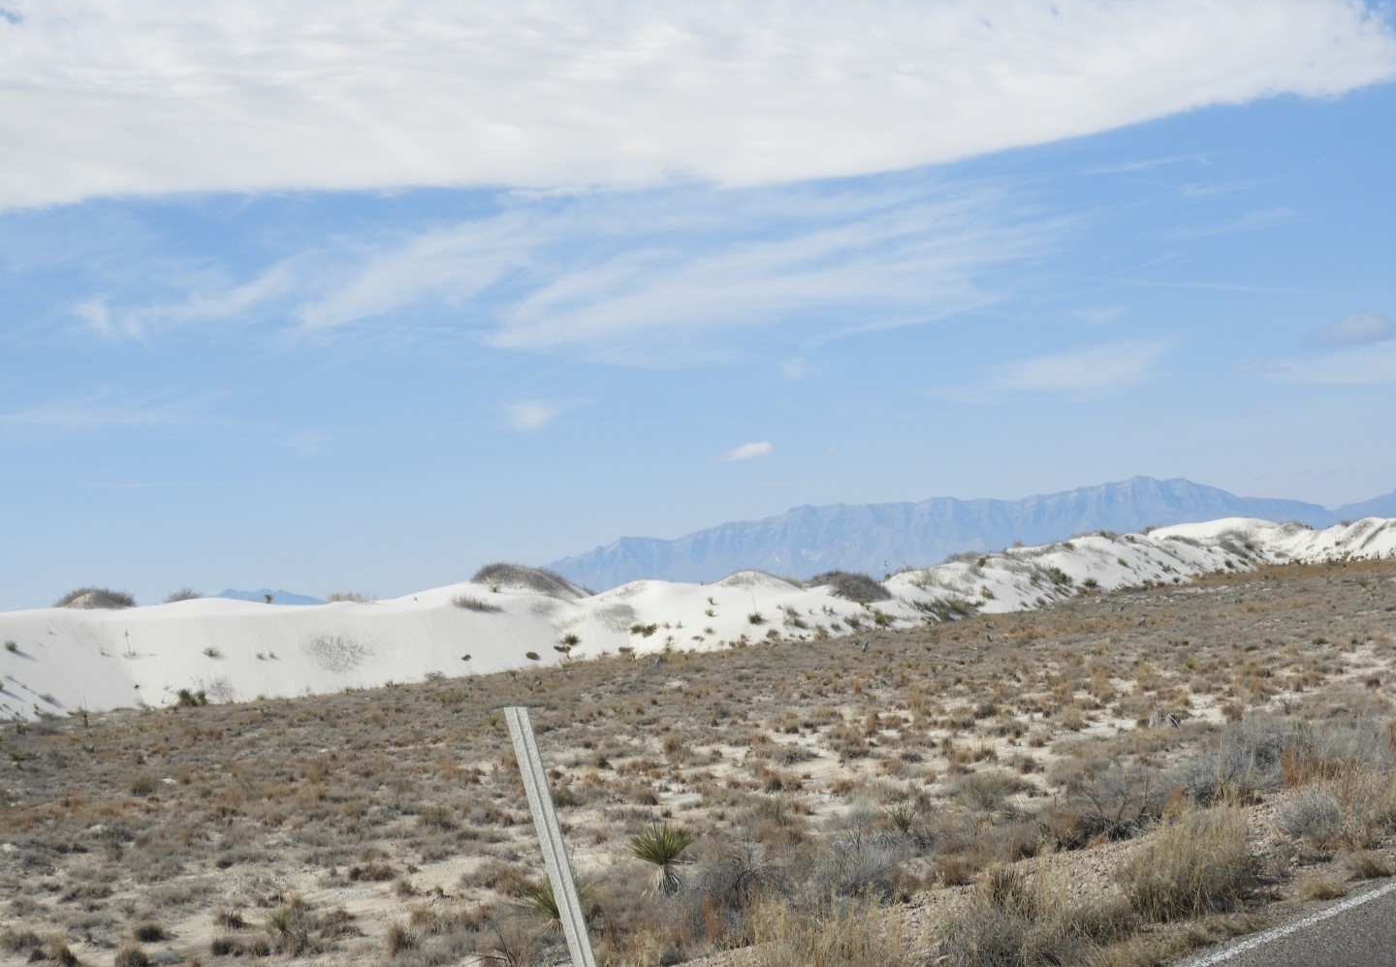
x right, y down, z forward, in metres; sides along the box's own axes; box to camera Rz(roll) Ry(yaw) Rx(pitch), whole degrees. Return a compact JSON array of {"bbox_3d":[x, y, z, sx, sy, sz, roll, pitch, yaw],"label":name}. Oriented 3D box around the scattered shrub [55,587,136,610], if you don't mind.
[{"bbox_3d":[-31.213,5.944,125.000,4.100,1.150,3.500,-5,-3,-14],"label":"scattered shrub"}]

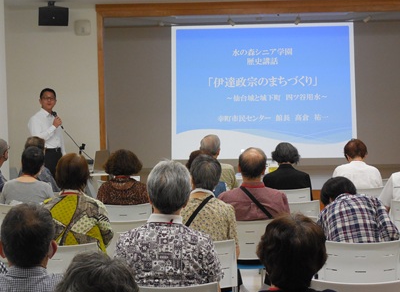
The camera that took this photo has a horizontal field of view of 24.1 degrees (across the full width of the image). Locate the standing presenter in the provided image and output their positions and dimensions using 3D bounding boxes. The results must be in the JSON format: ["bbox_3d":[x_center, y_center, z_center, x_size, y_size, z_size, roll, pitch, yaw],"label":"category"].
[{"bbox_3d":[-1.487,0.306,9.236,0.450,1.745,0.340,-3,3,-37],"label":"standing presenter"}]

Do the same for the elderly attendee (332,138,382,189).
[{"bbox_3d":[1.445,0.534,8.524,0.460,1.203,0.750,-2,2,-2],"label":"elderly attendee"}]

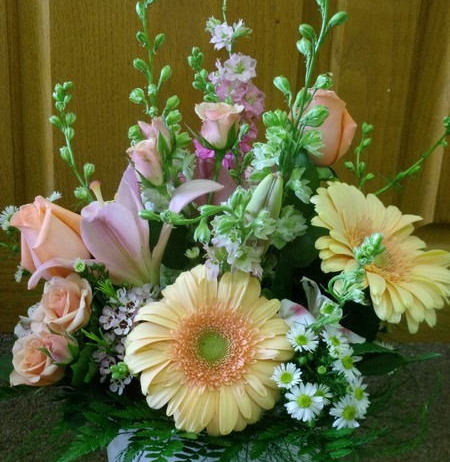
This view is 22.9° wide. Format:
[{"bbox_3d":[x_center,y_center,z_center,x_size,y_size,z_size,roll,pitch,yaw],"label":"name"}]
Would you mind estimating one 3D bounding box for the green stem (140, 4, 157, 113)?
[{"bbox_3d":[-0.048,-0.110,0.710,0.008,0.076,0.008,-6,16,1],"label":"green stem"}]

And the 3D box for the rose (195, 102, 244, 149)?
[{"bbox_3d":[-0.004,-0.067,0.700,0.031,0.032,0.030,2,18,0],"label":"rose"}]

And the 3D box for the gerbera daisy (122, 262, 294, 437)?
[{"bbox_3d":[-0.010,0.075,0.700,0.106,0.107,0.032,3,-7,1],"label":"gerbera daisy"}]

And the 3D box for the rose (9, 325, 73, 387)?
[{"bbox_3d":[-0.123,0.084,0.738,0.040,0.039,0.036,14,-14,23],"label":"rose"}]

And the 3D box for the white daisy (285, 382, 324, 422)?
[{"bbox_3d":[0.051,0.110,0.715,0.025,0.025,0.010,5,-11,3],"label":"white daisy"}]

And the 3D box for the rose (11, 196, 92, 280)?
[{"bbox_3d":[-0.114,0.004,0.725,0.047,0.051,0.046,-18,16,14],"label":"rose"}]

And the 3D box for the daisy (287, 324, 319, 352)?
[{"bbox_3d":[0.051,0.070,0.725,0.021,0.009,0.019,6,68,4],"label":"daisy"}]

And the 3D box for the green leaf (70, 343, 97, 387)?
[{"bbox_3d":[-0.095,0.089,0.742,0.017,0.027,0.011,0,-17,-6],"label":"green leaf"}]

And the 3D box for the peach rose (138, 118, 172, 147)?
[{"bbox_3d":[-0.044,-0.062,0.705,0.021,0.024,0.021,-5,16,1],"label":"peach rose"}]

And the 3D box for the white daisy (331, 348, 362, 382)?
[{"bbox_3d":[0.080,0.087,0.728,0.021,0.022,0.008,-5,-10,-16],"label":"white daisy"}]

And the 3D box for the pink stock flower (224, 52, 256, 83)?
[{"bbox_3d":[0.010,-0.108,0.735,0.022,0.020,0.015,0,-6,-6],"label":"pink stock flower"}]

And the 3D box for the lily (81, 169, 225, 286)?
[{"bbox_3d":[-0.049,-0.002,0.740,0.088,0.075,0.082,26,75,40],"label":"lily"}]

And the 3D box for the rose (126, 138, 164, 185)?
[{"bbox_3d":[-0.052,-0.045,0.725,0.023,0.031,0.023,-11,21,11],"label":"rose"}]

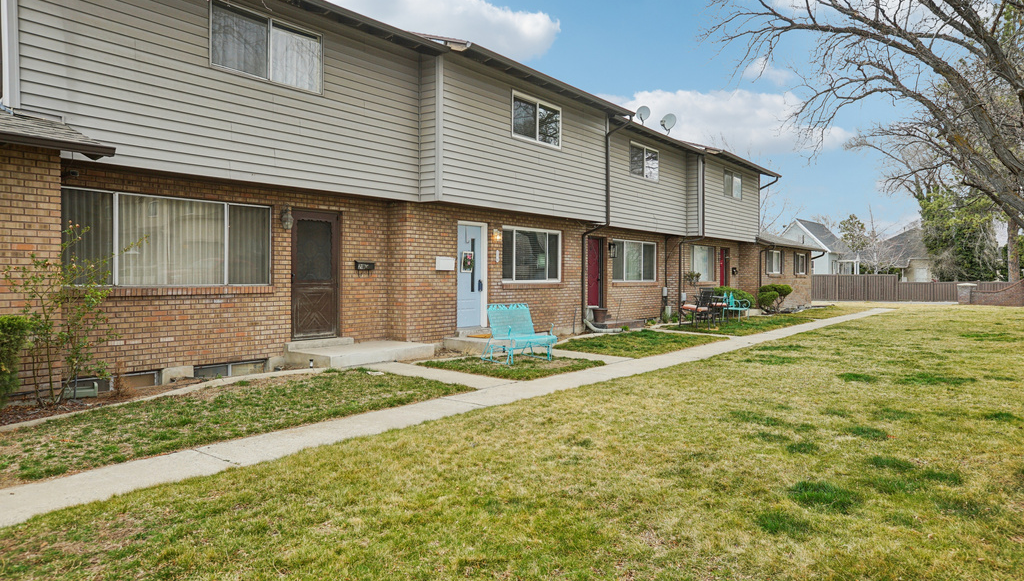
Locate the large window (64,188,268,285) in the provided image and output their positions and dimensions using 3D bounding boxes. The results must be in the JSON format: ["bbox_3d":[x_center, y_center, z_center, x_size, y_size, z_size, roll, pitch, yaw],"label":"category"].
[{"bbox_3d":[-4.531,-0.641,9.524,0.100,1.184,2.955,1,1,36],"label":"large window"}]

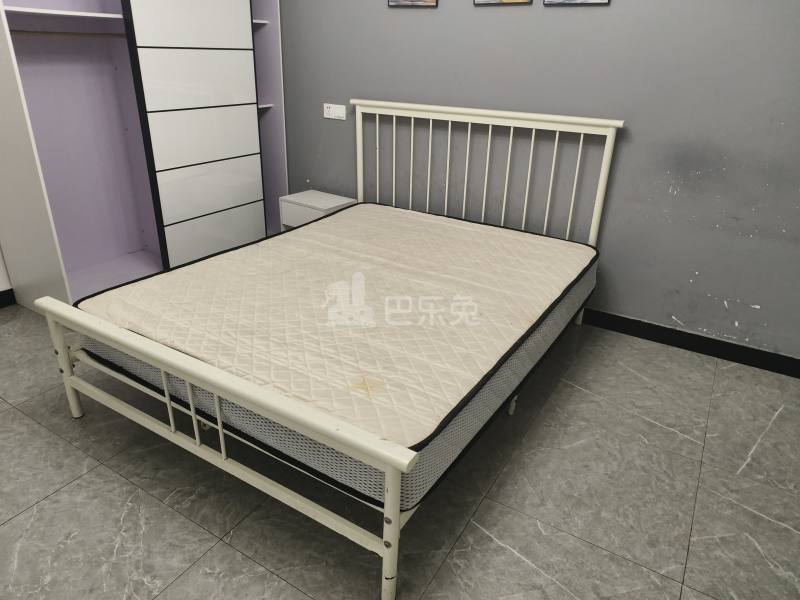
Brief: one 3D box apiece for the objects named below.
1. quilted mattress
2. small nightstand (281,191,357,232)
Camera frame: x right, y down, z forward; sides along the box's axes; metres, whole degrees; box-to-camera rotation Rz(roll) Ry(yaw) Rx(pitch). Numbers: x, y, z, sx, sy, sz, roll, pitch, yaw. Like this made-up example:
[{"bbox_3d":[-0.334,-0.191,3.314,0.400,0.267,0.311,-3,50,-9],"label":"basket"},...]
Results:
[{"bbox_3d":[-0.072,-0.048,2.352,1.473,0.170,1.973,16,27,29],"label":"quilted mattress"},{"bbox_3d":[-0.542,-0.436,3.600,0.415,0.497,0.300,18,29,32],"label":"small nightstand"}]

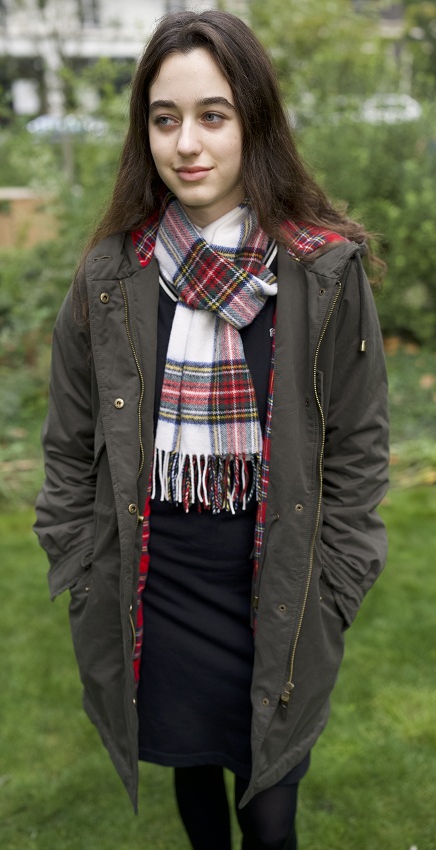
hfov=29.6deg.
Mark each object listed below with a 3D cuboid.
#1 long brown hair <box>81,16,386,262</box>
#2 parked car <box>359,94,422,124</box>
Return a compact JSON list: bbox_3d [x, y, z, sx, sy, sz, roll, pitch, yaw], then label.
[{"bbox_3d":[0.009,-0.392,1.161,0.390,0.360,0.260,3,21,15],"label":"long brown hair"},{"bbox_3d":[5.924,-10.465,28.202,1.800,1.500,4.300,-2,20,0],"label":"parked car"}]

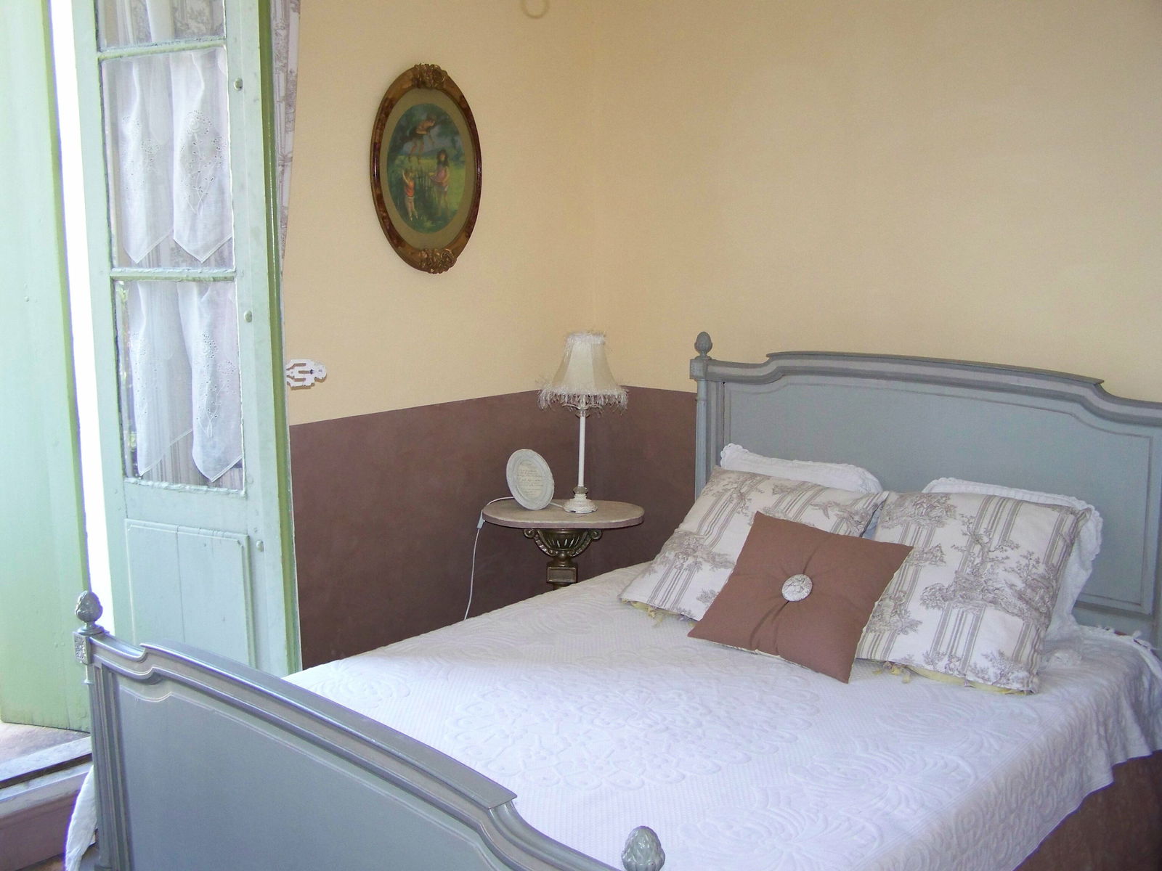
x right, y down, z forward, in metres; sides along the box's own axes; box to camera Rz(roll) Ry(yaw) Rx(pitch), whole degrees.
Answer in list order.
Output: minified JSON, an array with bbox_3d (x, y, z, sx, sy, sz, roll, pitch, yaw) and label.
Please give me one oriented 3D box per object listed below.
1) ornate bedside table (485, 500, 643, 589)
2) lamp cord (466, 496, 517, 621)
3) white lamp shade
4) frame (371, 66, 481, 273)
[{"bbox_3d":[-0.053,0.554,3.818,0.493,0.675,0.312,0,10,5],"label":"ornate bedside table"},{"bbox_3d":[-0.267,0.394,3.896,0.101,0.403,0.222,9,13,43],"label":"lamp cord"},{"bbox_3d":[0.009,-0.193,3.727,0.257,0.211,0.257,0,10,1],"label":"white lamp shade"},{"bbox_3d":[-0.435,-0.765,3.655,0.045,0.594,0.413,9,13,43],"label":"frame"}]

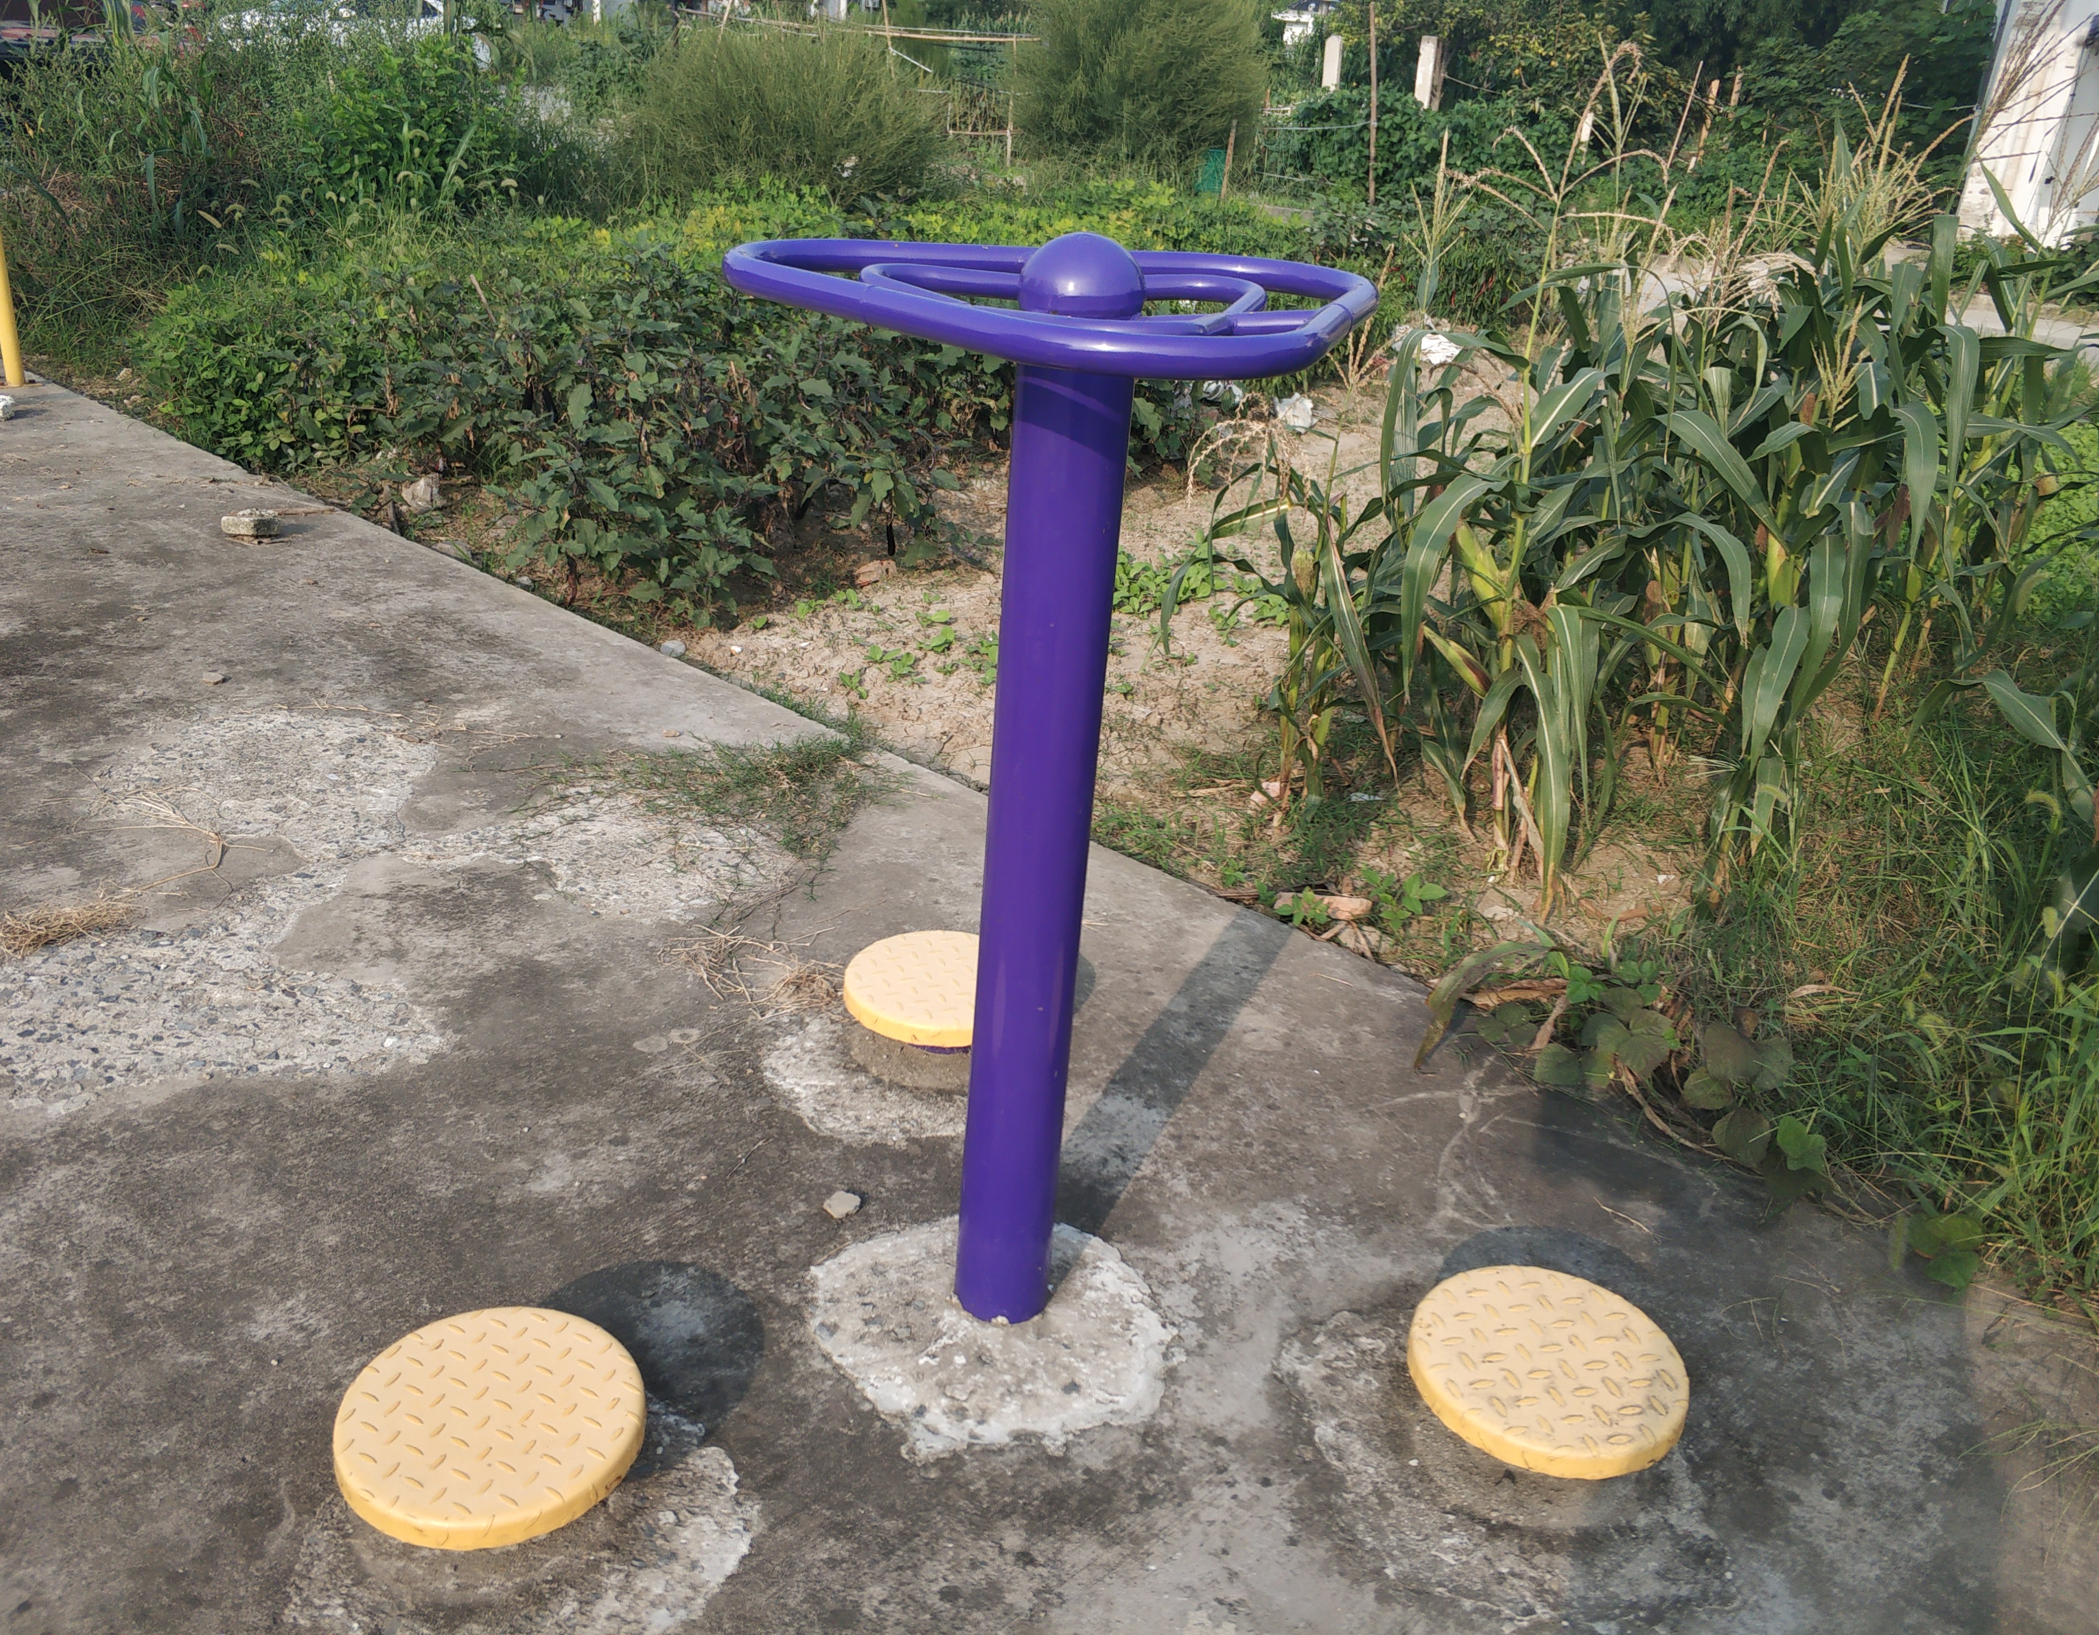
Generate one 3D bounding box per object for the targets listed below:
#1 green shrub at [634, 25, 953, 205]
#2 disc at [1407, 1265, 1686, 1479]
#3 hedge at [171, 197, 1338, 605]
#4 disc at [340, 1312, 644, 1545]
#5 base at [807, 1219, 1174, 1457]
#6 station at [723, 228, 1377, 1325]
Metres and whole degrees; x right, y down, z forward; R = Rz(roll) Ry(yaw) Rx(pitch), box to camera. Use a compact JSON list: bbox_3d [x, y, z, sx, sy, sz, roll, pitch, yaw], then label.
[{"bbox_3d":[-2.164,-5.699,13.971,2.600,1.500,2.200,5,24,0],"label":"green shrub"},{"bbox_3d":[0.587,0.650,2.018,0.315,0.041,0.315,4,24,-2],"label":"disc"},{"bbox_3d":[-0.634,-2.638,8.596,4.200,0.800,7.300,19,28,29],"label":"hedge"},{"bbox_3d":[-0.594,0.643,1.815,0.315,0.041,0.315,4,24,-2],"label":"disc"},{"bbox_3d":[-0.067,0.629,2.144,0.480,0.050,0.460,5,24,0],"label":"base"},{"bbox_3d":[-0.006,0.022,1.896,0.700,1.306,0.650,2,24,-6],"label":"station"}]

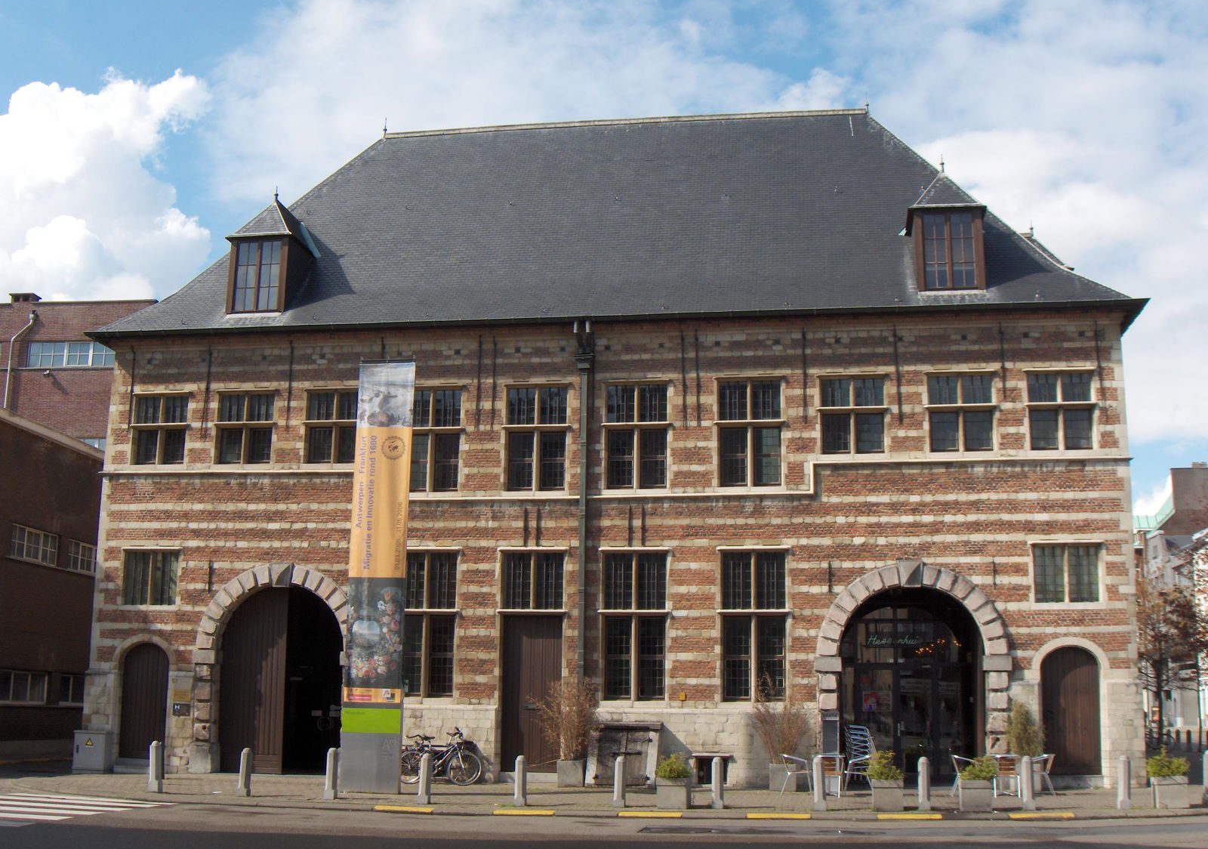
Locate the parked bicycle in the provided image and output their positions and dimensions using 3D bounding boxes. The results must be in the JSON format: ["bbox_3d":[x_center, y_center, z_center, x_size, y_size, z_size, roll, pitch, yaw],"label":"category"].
[{"bbox_3d":[-3.233,6.478,26.600,1.740,1.080,0.600,-1,-11,9],"label":"parked bicycle"}]

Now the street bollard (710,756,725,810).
[{"bbox_3d":[1.815,5.723,21.750,0.185,0.810,0.185,-1,-11,9],"label":"street bollard"}]

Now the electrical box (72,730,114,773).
[{"bbox_3d":[-10.191,6.533,27.150,0.690,0.860,0.320,-1,-11,9],"label":"electrical box"}]

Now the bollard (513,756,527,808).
[{"bbox_3d":[-1.388,5.934,22.700,0.190,0.840,0.190,-1,-11,10],"label":"bollard"}]

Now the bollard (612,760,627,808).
[{"bbox_3d":[0.258,5.762,21.950,0.185,0.790,0.185,-1,-11,9],"label":"bollard"}]

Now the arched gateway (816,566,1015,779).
[{"bbox_3d":[5.838,4.709,25.780,3.639,4.223,0.600,-1,-11,10],"label":"arched gateway"}]

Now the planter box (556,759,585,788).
[{"bbox_3d":[-0.628,6.612,25.900,0.520,0.500,0.520,-1,-11,10],"label":"planter box"}]

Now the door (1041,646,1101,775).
[{"bbox_3d":[8.546,5.219,24.904,1.010,2.320,0.100,-1,-11,9],"label":"door"}]

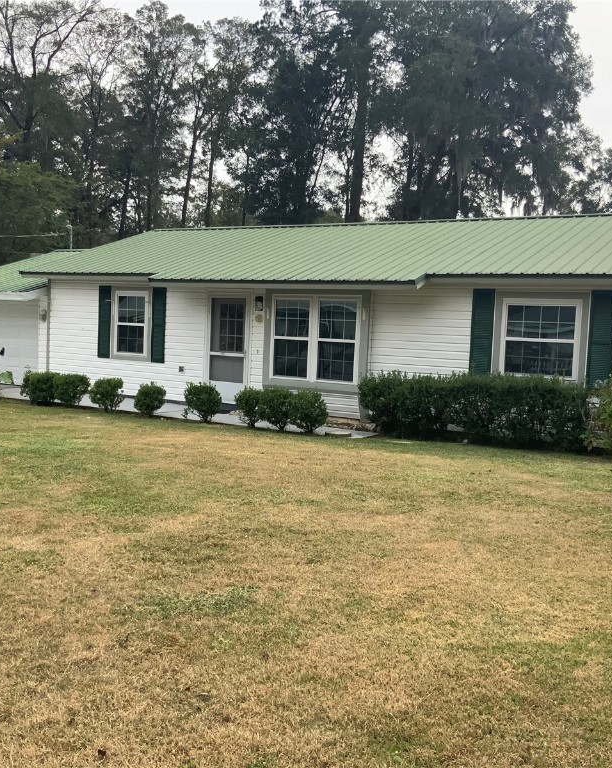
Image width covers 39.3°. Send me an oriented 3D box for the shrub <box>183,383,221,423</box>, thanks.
[{"bbox_3d":[-1.702,0.310,14.176,0.632,0.669,0.632,2,4,0],"label":"shrub"}]

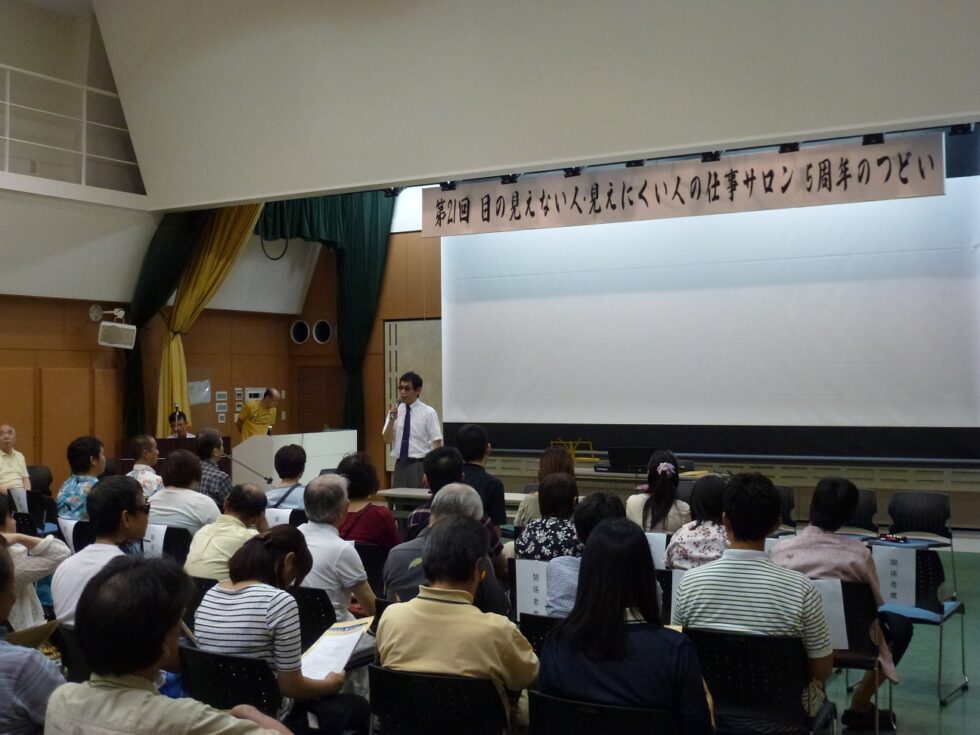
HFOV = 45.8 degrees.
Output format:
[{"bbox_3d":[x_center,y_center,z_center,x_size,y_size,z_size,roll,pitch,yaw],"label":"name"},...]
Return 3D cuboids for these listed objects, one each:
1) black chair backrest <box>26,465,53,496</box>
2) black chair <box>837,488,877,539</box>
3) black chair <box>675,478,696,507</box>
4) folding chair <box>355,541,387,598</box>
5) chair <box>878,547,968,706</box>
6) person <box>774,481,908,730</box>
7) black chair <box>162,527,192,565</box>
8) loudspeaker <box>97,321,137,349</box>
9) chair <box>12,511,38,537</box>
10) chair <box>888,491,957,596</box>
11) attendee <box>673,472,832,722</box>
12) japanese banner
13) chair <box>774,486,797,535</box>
[{"bbox_3d":[-4.866,1.239,12.400,0.130,0.370,0.450,-1,-1,42],"label":"black chair backrest"},{"bbox_3d":[2.555,1.309,8.575,0.470,0.770,0.540,-1,-1,35],"label":"black chair"},{"bbox_3d":[1.513,1.334,9.503,0.470,0.770,0.540,-1,-1,35],"label":"black chair"},{"bbox_3d":[-0.619,1.342,6.428,0.500,0.785,0.500,-1,-1,30],"label":"folding chair"},{"bbox_3d":[2.201,1.306,6.125,0.500,0.785,0.500,-1,-1,36],"label":"chair"},{"bbox_3d":[1.576,1.095,5.313,0.510,1.200,0.740,-1,-1,31],"label":"person"},{"bbox_3d":[-1.745,1.324,6.976,0.470,0.770,0.540,-1,-1,34],"label":"black chair"},{"bbox_3d":[-4.011,-0.358,12.468,0.375,0.255,0.230,8,6,-23],"label":"loudspeaker"},{"bbox_3d":[-2.959,1.351,7.919,0.470,0.770,0.540,-1,-1,42],"label":"chair"},{"bbox_3d":[3.080,1.303,8.469,0.490,0.785,0.530,-1,-1,37],"label":"chair"},{"bbox_3d":[1.008,1.002,4.115,0.530,1.270,0.760,-1,-1,28],"label":"attendee"},{"bbox_3d":[1.465,-1.577,10.384,4.898,0.490,0.030,-1,-1,29],"label":"japanese banner"},{"bbox_3d":[2.037,1.320,8.958,0.470,0.770,0.540,-1,-1,35],"label":"chair"}]

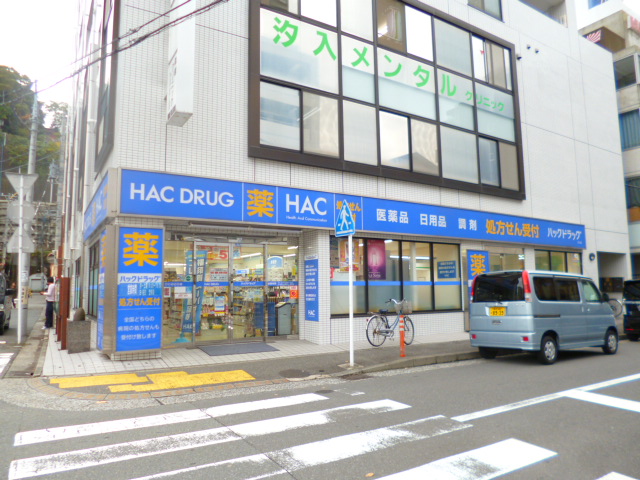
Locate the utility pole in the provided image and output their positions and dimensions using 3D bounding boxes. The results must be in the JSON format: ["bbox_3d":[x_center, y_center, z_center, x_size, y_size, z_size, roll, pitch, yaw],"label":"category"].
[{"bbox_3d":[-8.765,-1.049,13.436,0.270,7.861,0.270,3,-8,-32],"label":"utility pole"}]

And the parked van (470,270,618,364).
[{"bbox_3d":[4.940,1.610,9.640,3.395,1.760,1.475,3,-8,-33],"label":"parked van"}]

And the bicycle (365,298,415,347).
[{"bbox_3d":[1.605,1.867,10.059,1.700,1.050,0.520,5,-9,-42],"label":"bicycle"}]

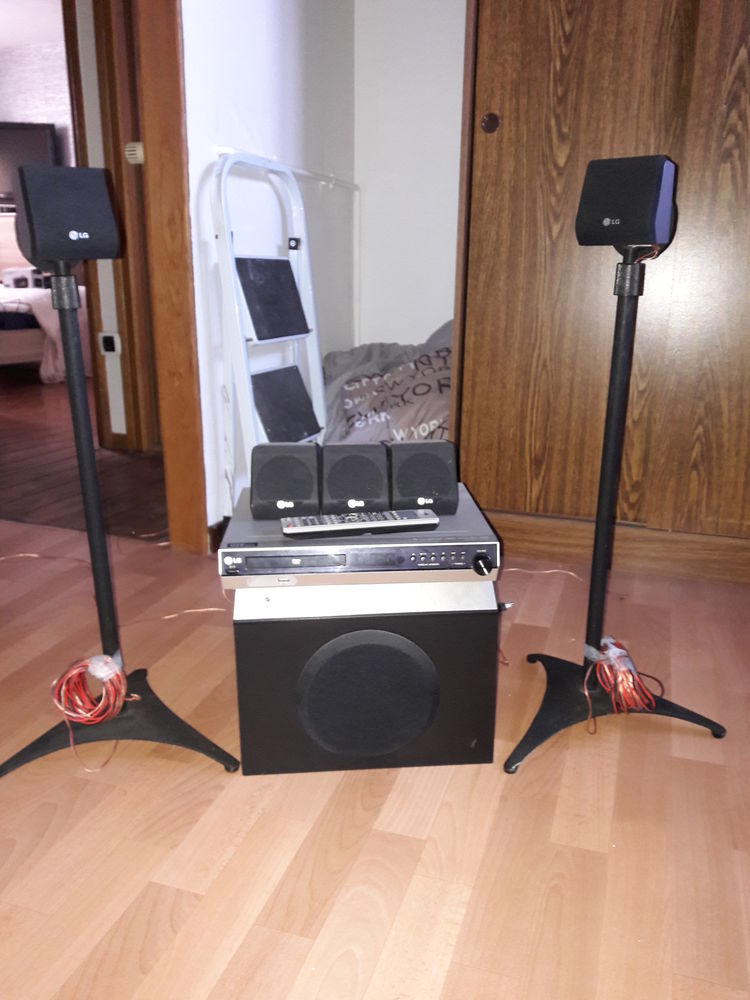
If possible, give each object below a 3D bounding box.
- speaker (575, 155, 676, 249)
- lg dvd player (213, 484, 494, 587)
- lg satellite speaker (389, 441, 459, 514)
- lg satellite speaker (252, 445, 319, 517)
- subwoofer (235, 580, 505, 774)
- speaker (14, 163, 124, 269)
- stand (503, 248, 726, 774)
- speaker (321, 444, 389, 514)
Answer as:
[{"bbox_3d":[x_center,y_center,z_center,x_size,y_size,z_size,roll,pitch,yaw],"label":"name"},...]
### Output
[{"bbox_3d":[0.313,-0.370,1.010,0.098,0.101,0.083,9,20,29],"label":"speaker"},{"bbox_3d":[-0.026,0.048,1.183,0.362,0.060,0.292,-1,17,-3],"label":"lg dvd player"},{"bbox_3d":[0.069,-0.038,1.186,0.098,0.101,0.083,-1,17,-2],"label":"lg satellite speaker"},{"bbox_3d":[-0.129,-0.035,1.179,0.098,0.101,0.083,-1,17,-2],"label":"lg satellite speaker"},{"bbox_3d":[-0.019,0.203,1.217,0.343,0.257,0.300,-2,17,-4],"label":"subwoofer"},{"bbox_3d":[-0.359,-0.333,0.944,0.098,0.101,0.083,-10,20,-29],"label":"speaker"},{"bbox_3d":[0.305,-0.016,1.169,0.344,0.700,0.302,-5,18,-14],"label":"stand"},{"bbox_3d":[-0.029,-0.037,1.186,0.098,0.101,0.083,-1,17,-2],"label":"speaker"}]

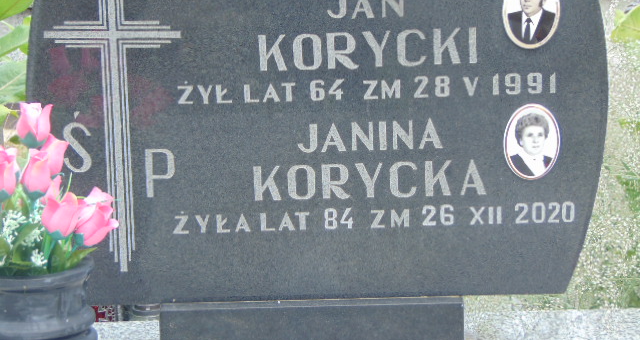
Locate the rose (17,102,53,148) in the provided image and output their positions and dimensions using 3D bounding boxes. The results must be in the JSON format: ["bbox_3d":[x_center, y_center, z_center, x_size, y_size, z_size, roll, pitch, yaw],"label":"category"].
[{"bbox_3d":[-0.393,-0.061,2.750,0.049,0.063,0.049,3,12,-1],"label":"rose"}]

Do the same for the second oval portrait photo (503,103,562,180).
[{"bbox_3d":[0.332,-0.043,3.120,0.089,0.120,0.010,-1,11,3],"label":"second oval portrait photo"}]

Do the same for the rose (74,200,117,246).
[{"bbox_3d":[-0.299,0.071,2.670,0.049,0.062,0.049,36,22,-15],"label":"rose"}]

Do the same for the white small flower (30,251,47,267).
[{"bbox_3d":[-0.378,0.119,2.680,0.021,0.021,0.020,-2,12,0],"label":"white small flower"}]

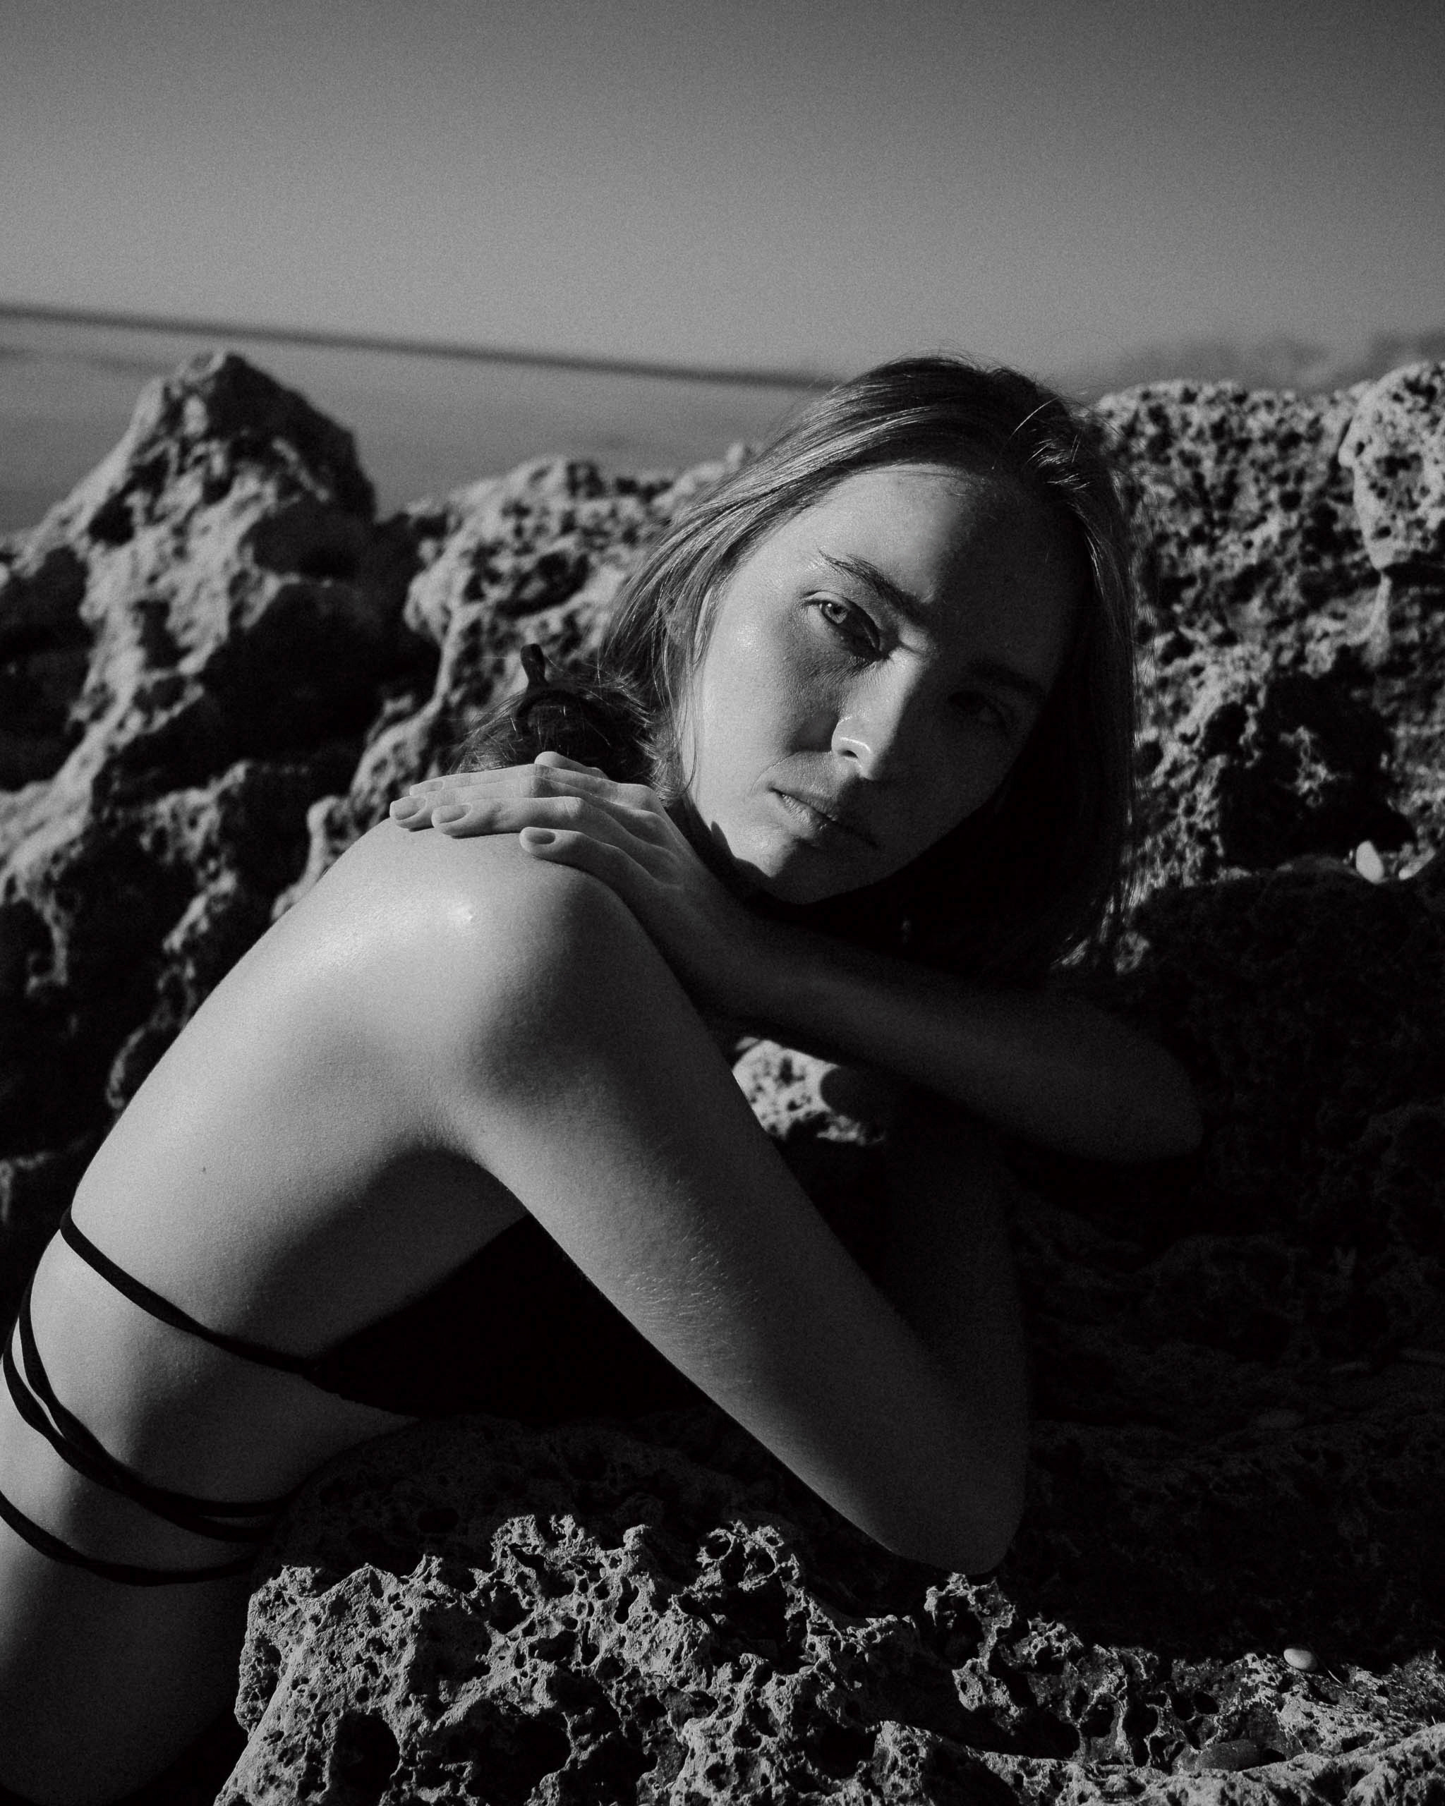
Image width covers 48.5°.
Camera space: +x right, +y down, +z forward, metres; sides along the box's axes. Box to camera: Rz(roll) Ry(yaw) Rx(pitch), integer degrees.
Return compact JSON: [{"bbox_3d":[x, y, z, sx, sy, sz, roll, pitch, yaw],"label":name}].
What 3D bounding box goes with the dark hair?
[{"bbox_3d":[0.056,-0.109,0.722,0.275,0.275,0.220,24,14,-11],"label":"dark hair"}]

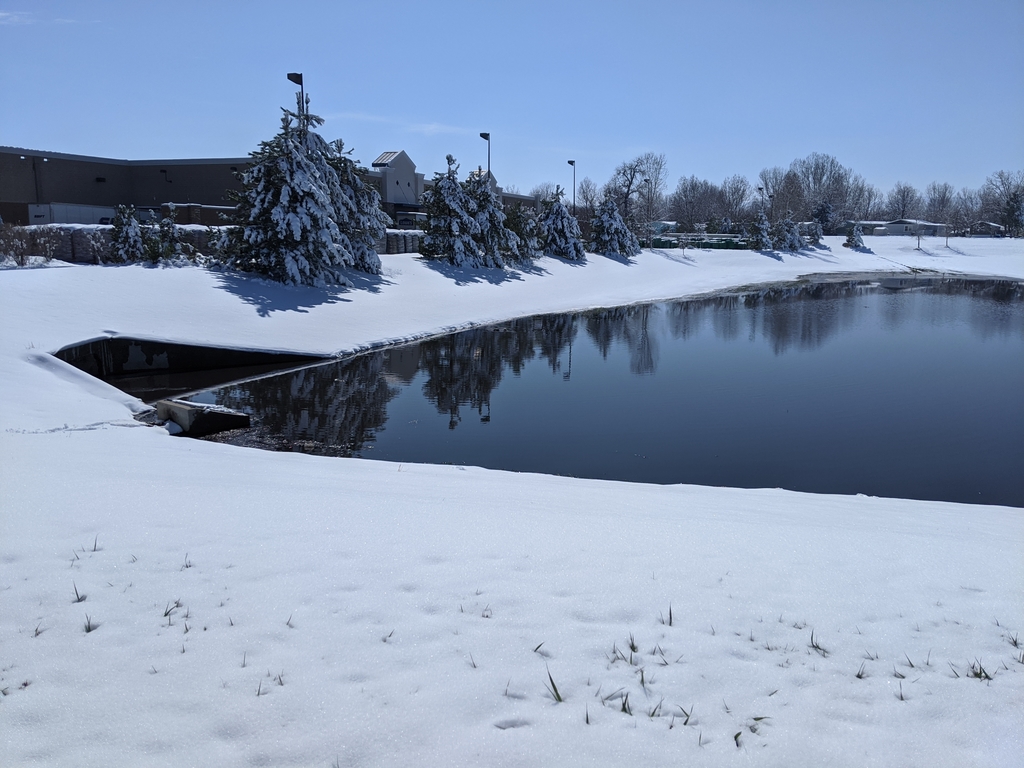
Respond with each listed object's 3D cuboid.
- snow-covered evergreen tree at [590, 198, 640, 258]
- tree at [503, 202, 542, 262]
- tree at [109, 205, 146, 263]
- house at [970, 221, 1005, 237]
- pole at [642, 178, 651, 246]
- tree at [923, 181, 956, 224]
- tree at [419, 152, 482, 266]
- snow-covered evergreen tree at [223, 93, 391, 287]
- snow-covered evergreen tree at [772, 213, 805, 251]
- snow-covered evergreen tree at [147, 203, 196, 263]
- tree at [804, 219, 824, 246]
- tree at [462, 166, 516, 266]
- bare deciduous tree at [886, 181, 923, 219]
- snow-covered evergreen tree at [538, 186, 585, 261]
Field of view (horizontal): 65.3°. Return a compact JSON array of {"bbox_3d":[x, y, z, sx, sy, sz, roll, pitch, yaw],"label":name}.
[{"bbox_3d":[9.240,-14.108,72.000,4.650,5.490,4.650,1,10,7],"label":"snow-covered evergreen tree"},{"bbox_3d":[0.630,-10.086,53.000,2.790,3.980,2.790,0,10,1],"label":"tree"},{"bbox_3d":[-13.750,-5.310,28.380,1.370,2.050,1.370,0,11,0],"label":"tree"},{"bbox_3d":[132.166,-43.083,222.000,9.400,4.640,10.500,6,11,30],"label":"house"},{"bbox_3d":[20.349,-25.836,119.357,1.000,9.590,0.450,4,11,20],"label":"pole"},{"bbox_3d":[126.318,-51.857,236.000,7.820,16.180,7.820,5,11,27],"label":"tree"},{"bbox_3d":[-3.560,-10.210,47.000,3.640,6.450,3.640,-1,10,-4],"label":"tree"},{"bbox_3d":[-8.599,-8.090,33.121,6.500,7.540,6.600,0,11,0],"label":"snow-covered evergreen tree"},{"bbox_3d":[35.657,-19.537,103.000,3.900,5.070,3.900,4,10,18],"label":"snow-covered evergreen tree"},{"bbox_3d":[-13.003,-5.785,30.500,1.760,2.250,1.760,-4,11,-22],"label":"snow-covered evergreen tree"},{"bbox_3d":[48.315,-24.221,127.169,3.240,4.010,3.240,0,11,0],"label":"tree"},{"bbox_3d":[-1.414,-10.484,50.172,3.600,6.030,3.600,0,11,0],"label":"tree"},{"bbox_3d":[115.976,-51.857,236.000,9.550,16.180,9.550,5,11,25],"label":"bare deciduous tree"},{"bbox_3d":[3.925,-12.593,62.571,3.680,5.680,3.680,0,11,0],"label":"snow-covered evergreen tree"}]

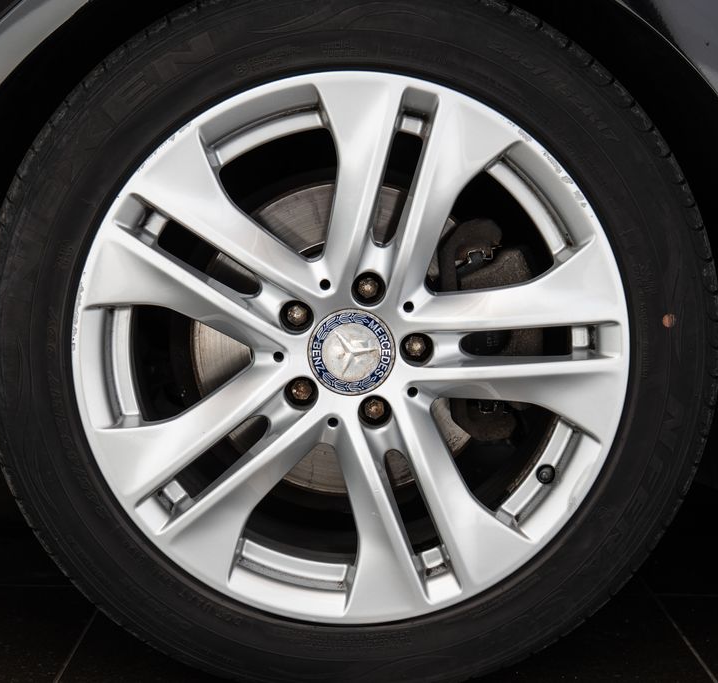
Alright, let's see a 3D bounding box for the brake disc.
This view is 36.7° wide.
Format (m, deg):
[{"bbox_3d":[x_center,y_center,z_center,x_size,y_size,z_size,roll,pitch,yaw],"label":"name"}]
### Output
[{"bbox_3d":[-0.008,-0.002,1.010,0.296,0.296,0.058,1,8,-1],"label":"brake disc"}]

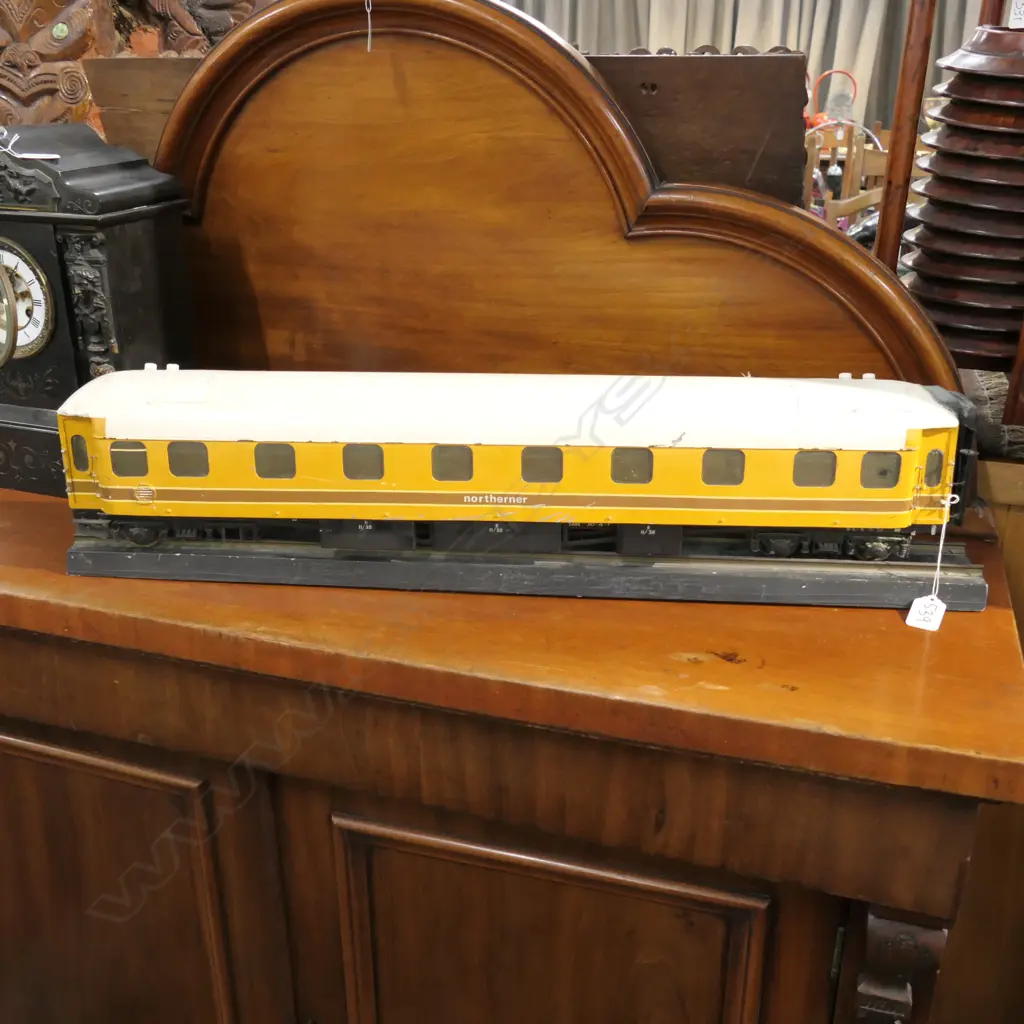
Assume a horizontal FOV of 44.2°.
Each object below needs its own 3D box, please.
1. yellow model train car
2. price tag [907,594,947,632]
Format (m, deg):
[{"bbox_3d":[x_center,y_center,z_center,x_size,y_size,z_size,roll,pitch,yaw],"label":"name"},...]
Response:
[{"bbox_3d":[0.007,-0.053,1.246,0.873,0.179,0.130,1,20,2],"label":"yellow model train car"},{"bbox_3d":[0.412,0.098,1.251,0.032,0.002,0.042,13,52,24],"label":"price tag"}]

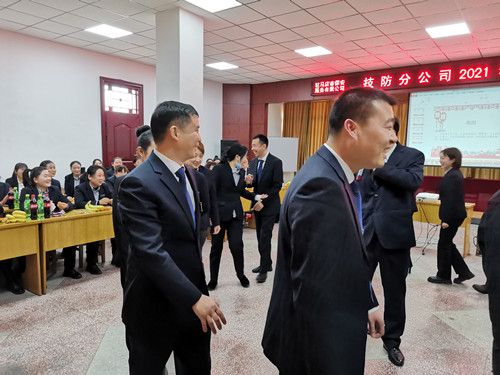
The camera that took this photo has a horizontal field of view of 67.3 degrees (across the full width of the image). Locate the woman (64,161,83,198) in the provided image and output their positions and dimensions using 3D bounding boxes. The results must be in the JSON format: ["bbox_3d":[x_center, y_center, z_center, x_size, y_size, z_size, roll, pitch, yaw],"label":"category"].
[{"bbox_3d":[-2.997,0.174,6.543,0.480,1.280,0.680,-3,7,-37],"label":"woman"}]

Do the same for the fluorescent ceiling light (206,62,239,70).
[{"bbox_3d":[-0.651,-2.884,8.909,0.600,0.050,0.600,5,7,36],"label":"fluorescent ceiling light"}]

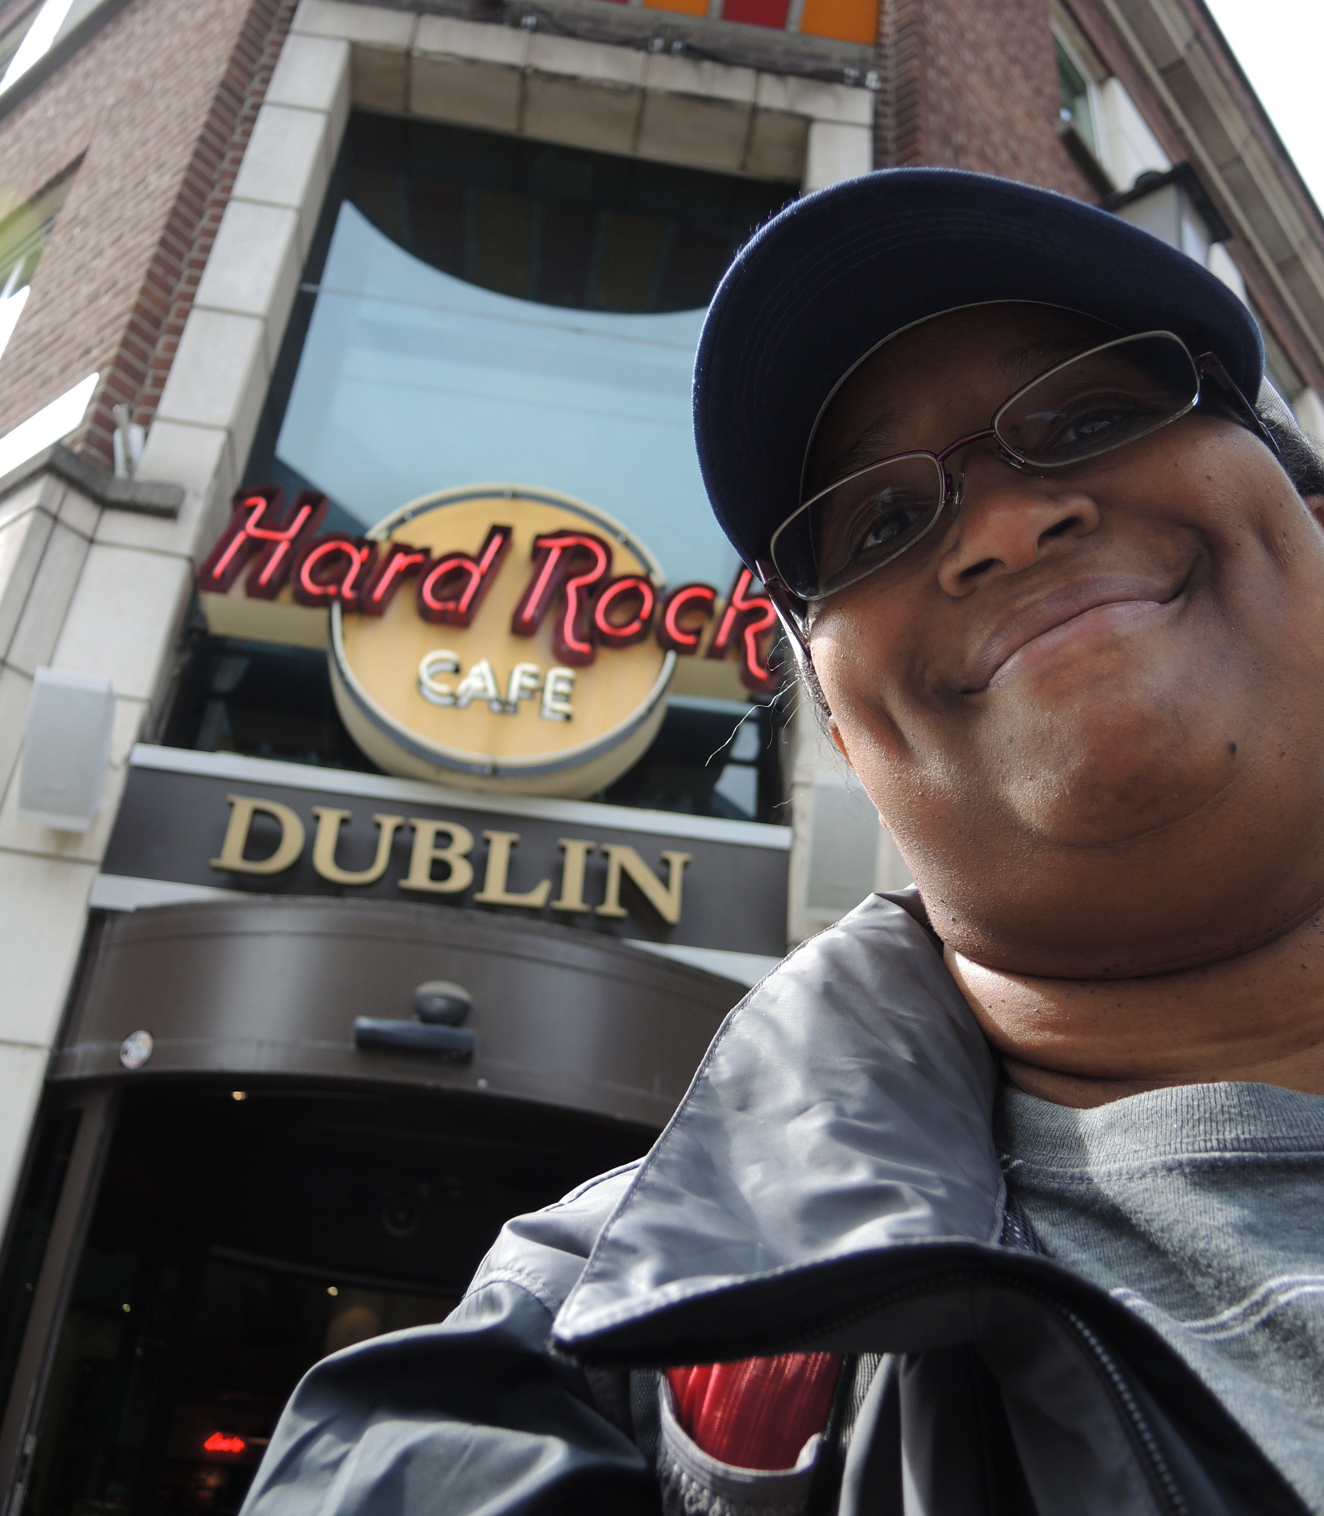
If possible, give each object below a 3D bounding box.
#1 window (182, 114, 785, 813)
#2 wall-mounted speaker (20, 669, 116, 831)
[{"bbox_3d":[-0.428,-1.090,4.788,1.729,2.931,0.100,7,-30,-4],"label":"window"},{"bbox_3d":[-1.426,-0.021,3.480,0.175,0.367,0.160,7,0,-1],"label":"wall-mounted speaker"}]

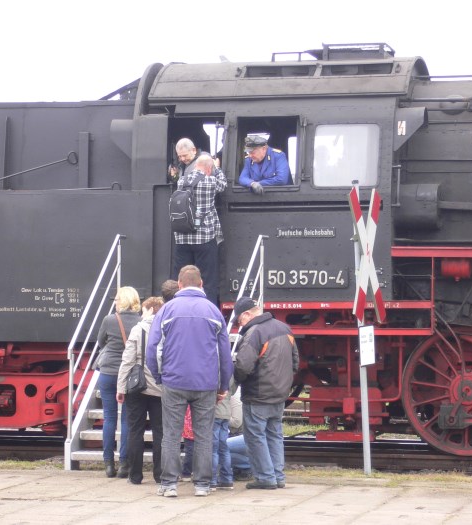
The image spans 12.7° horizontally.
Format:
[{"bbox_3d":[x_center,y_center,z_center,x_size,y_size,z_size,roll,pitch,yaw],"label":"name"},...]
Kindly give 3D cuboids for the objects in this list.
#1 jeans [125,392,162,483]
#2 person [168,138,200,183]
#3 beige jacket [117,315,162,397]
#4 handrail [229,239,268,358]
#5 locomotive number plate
[{"bbox_3d":[-0.785,1.488,18.410,0.360,0.880,0.270,1,-1,-3],"label":"jeans"},{"bbox_3d":[-0.520,-0.452,22.449,0.500,1.720,0.420,-1,-2,37],"label":"person"},{"bbox_3d":[-0.772,0.785,17.850,0.460,0.690,0.310,1,-1,-9],"label":"beige jacket"},{"bbox_3d":[0.094,0.810,19.910,0.090,2.150,2.030,1,-1,12],"label":"handrail"},{"bbox_3d":[0.743,0.163,21.985,0.867,0.212,0.030,0,-1,12],"label":"locomotive number plate"}]

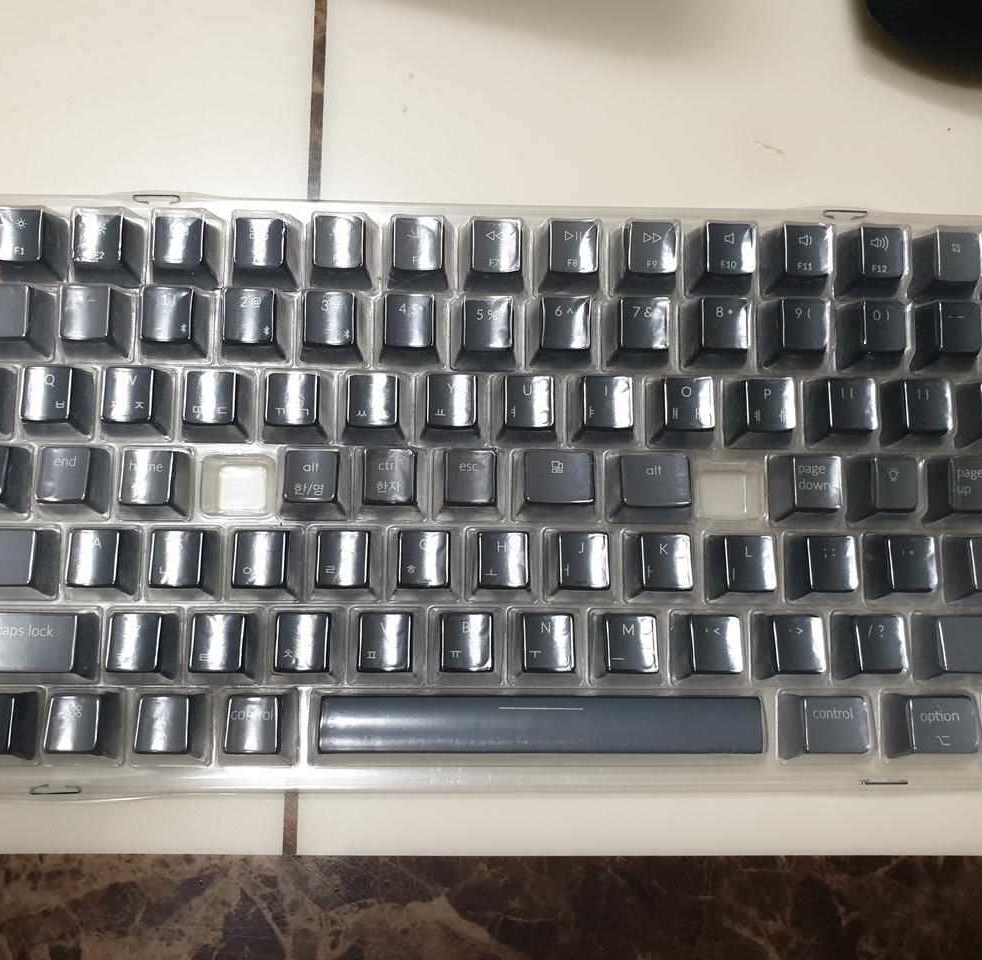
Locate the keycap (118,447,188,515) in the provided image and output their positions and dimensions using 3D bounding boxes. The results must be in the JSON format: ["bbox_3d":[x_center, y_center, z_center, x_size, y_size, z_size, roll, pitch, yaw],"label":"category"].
[{"bbox_3d":[-0.089,0.000,0.252,0.018,0.009,0.018,1,83,-3],"label":"keycap"}]

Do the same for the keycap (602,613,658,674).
[{"bbox_3d":[0.036,0.044,0.252,0.018,0.009,0.018,1,83,-3],"label":"keycap"}]

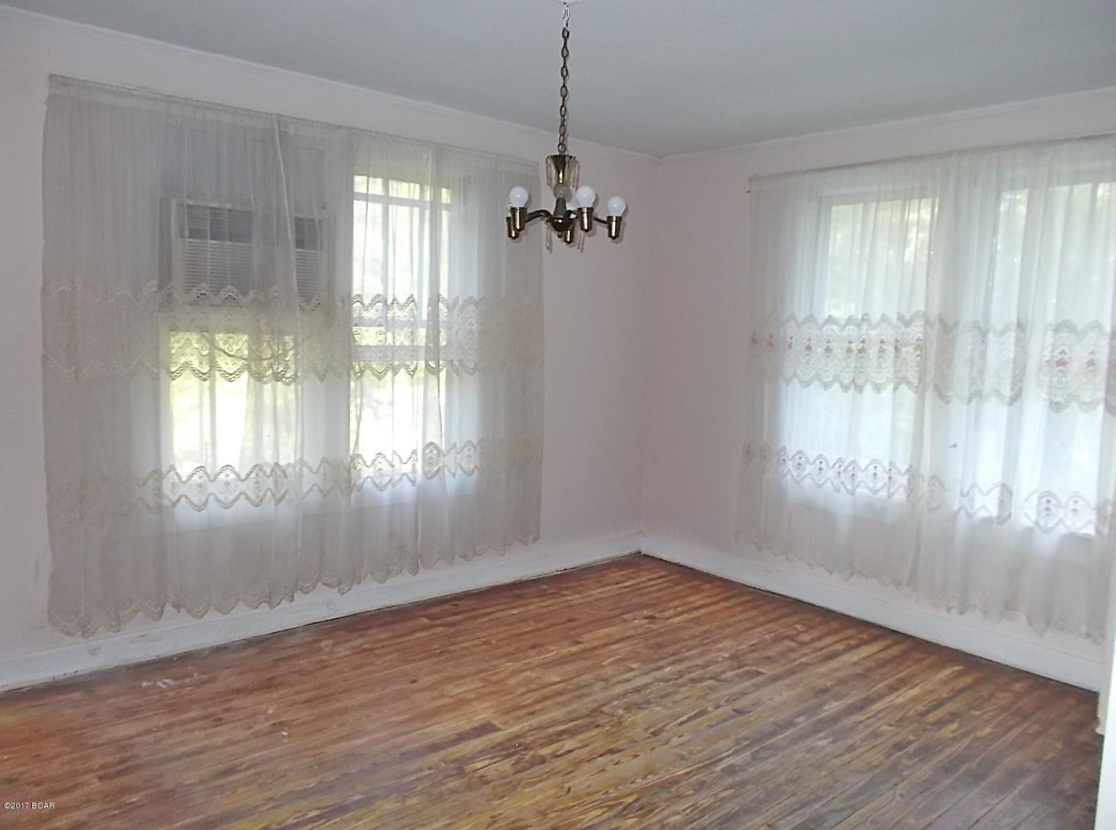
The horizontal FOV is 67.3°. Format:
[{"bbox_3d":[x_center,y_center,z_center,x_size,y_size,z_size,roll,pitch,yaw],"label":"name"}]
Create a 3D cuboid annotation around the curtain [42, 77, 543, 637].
[{"bbox_3d":[-1.003,-0.239,3.939,2.435,2.160,0.100,-3,8,-41],"label":"curtain"}]

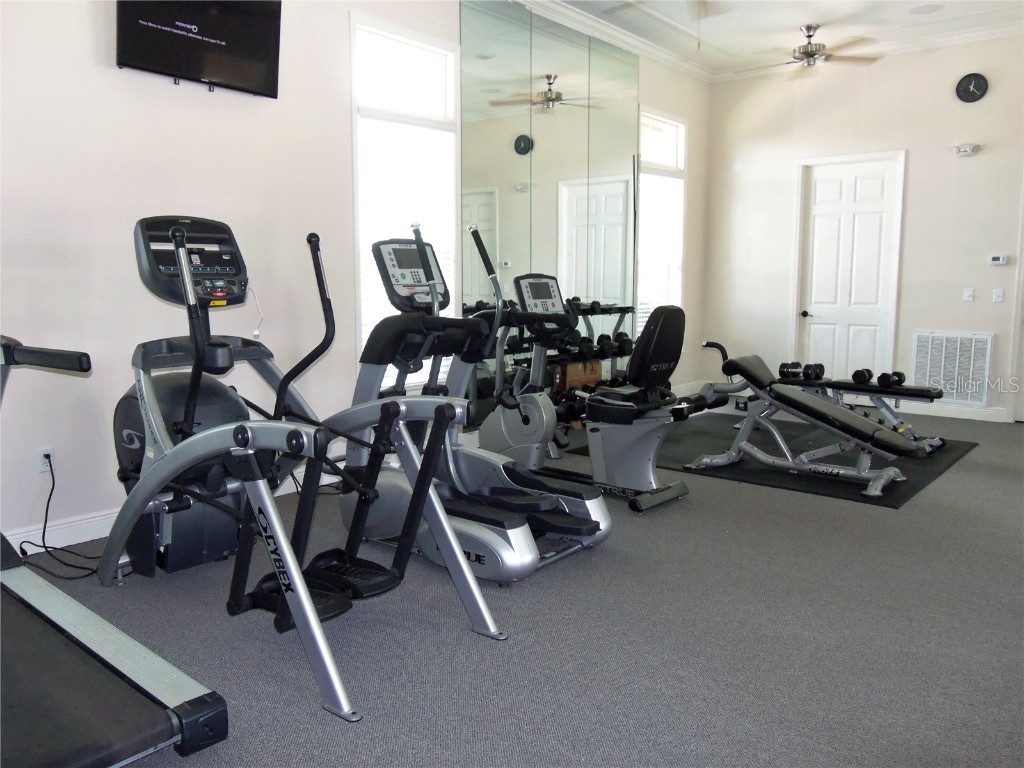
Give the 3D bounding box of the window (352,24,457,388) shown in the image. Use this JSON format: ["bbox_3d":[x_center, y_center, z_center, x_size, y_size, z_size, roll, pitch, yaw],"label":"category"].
[{"bbox_3d":[-0.712,-1.169,5.371,0.100,2.356,0.920,6,10,41],"label":"window"}]

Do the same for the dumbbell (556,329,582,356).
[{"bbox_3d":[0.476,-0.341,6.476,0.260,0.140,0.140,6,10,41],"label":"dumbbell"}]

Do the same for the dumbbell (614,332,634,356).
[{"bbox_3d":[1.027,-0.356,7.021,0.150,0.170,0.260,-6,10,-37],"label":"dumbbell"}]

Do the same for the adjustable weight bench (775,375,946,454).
[{"bbox_3d":[2.780,0.190,6.401,1.500,0.500,0.580,6,10,41],"label":"adjustable weight bench"}]

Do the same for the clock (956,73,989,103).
[{"bbox_3d":[4.154,-2.673,6.937,0.252,0.252,0.040,6,10,40],"label":"clock"}]

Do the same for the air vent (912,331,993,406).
[{"bbox_3d":[4.118,-0.137,7.237,0.663,0.680,0.040,6,10,41],"label":"air vent"}]

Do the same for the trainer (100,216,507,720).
[{"bbox_3d":[-0.948,0.112,3.028,1.820,1.600,0.800,6,10,40],"label":"trainer"}]

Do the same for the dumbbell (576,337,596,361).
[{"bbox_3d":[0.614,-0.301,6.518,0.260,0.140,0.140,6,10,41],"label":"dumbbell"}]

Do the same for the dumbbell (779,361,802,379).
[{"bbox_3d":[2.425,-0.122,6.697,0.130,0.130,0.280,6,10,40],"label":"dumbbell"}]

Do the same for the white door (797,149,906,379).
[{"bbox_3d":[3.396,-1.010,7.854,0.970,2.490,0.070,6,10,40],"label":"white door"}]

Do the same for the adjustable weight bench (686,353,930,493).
[{"bbox_3d":[1.941,0.199,5.131,1.530,0.830,0.630,6,10,41],"label":"adjustable weight bench"}]

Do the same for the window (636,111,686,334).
[{"bbox_3d":[1.525,-1.523,7.897,0.100,2.310,0.907,6,10,41],"label":"window"}]

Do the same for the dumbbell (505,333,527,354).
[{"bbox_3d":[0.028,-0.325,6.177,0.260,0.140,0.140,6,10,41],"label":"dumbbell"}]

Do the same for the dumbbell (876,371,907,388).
[{"bbox_3d":[3.022,-0.032,6.123,0.280,0.130,0.130,-6,10,-37],"label":"dumbbell"}]

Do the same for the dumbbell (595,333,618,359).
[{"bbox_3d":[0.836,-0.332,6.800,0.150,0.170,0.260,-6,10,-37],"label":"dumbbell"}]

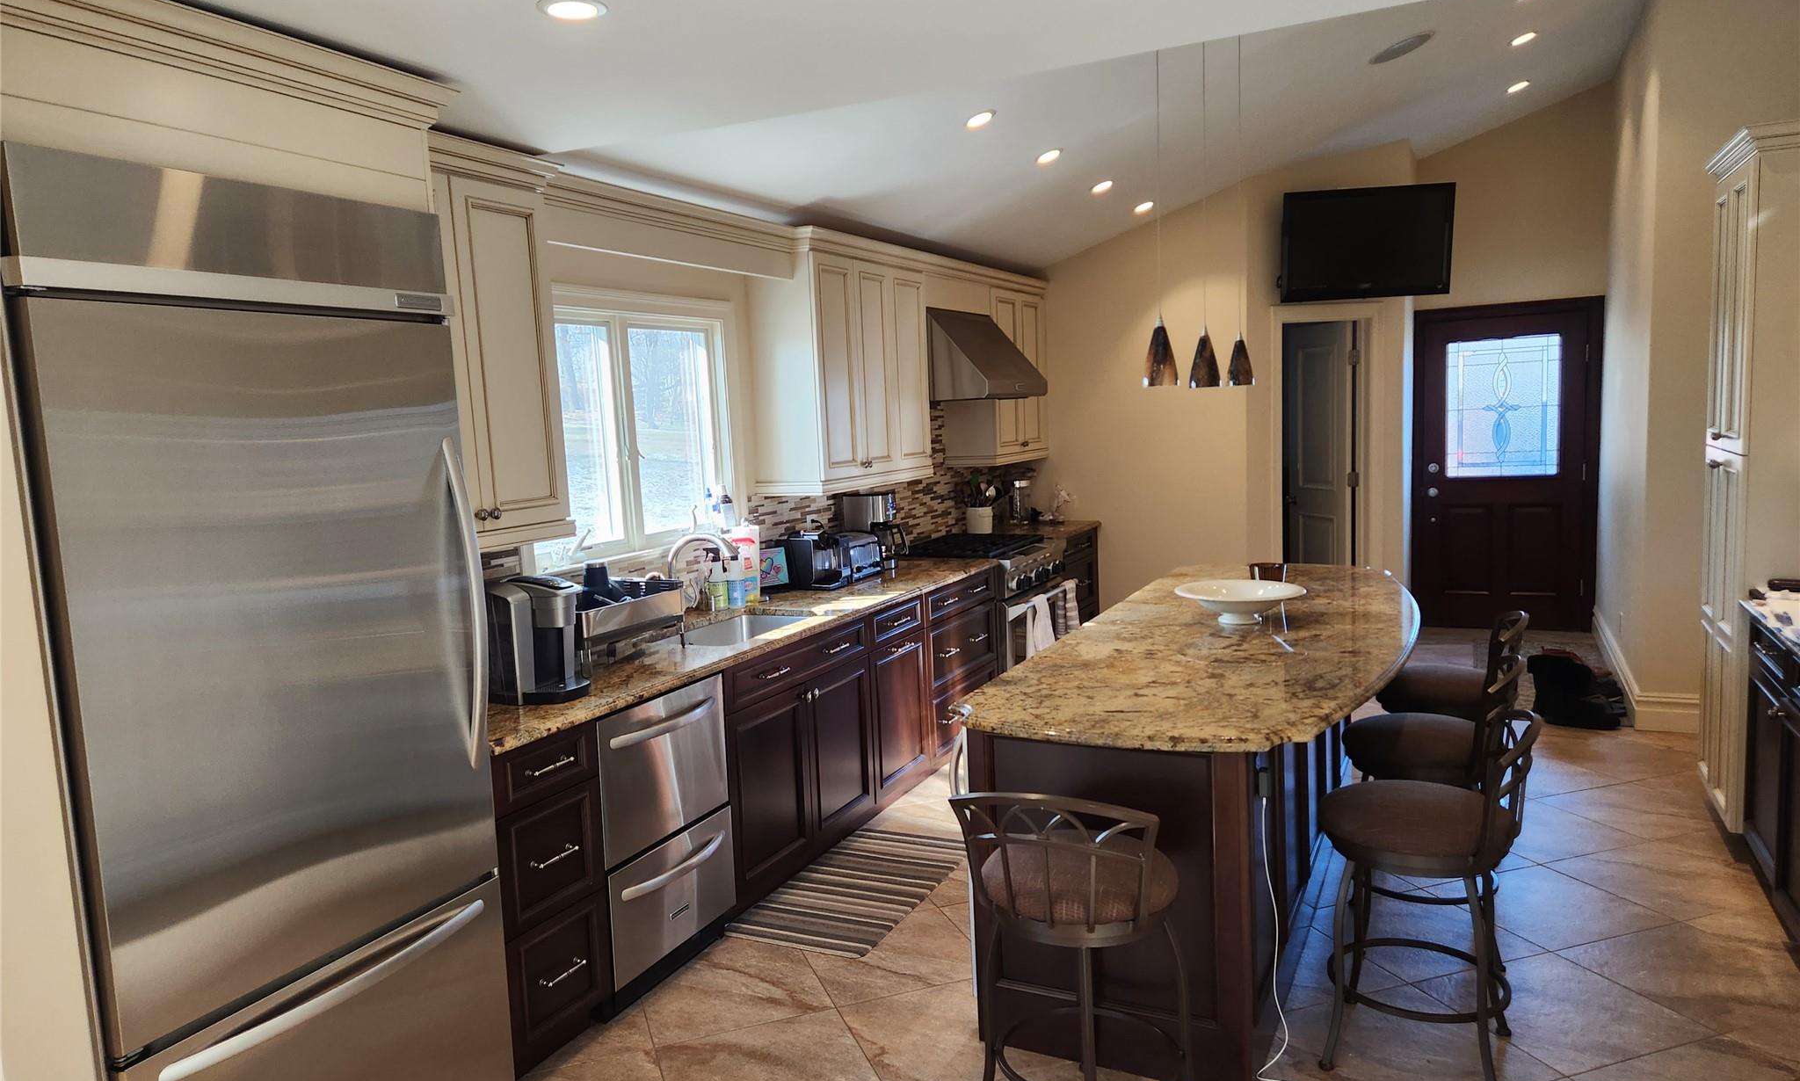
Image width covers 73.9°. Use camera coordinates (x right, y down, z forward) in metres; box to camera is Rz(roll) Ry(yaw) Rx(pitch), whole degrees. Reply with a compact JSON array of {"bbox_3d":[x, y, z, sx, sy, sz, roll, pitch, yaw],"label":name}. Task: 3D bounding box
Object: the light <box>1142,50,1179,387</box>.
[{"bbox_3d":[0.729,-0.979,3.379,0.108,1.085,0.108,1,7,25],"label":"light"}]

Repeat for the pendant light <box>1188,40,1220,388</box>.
[{"bbox_3d":[0.980,-1.154,3.882,0.108,1.308,0.108,1,7,25],"label":"pendant light"}]

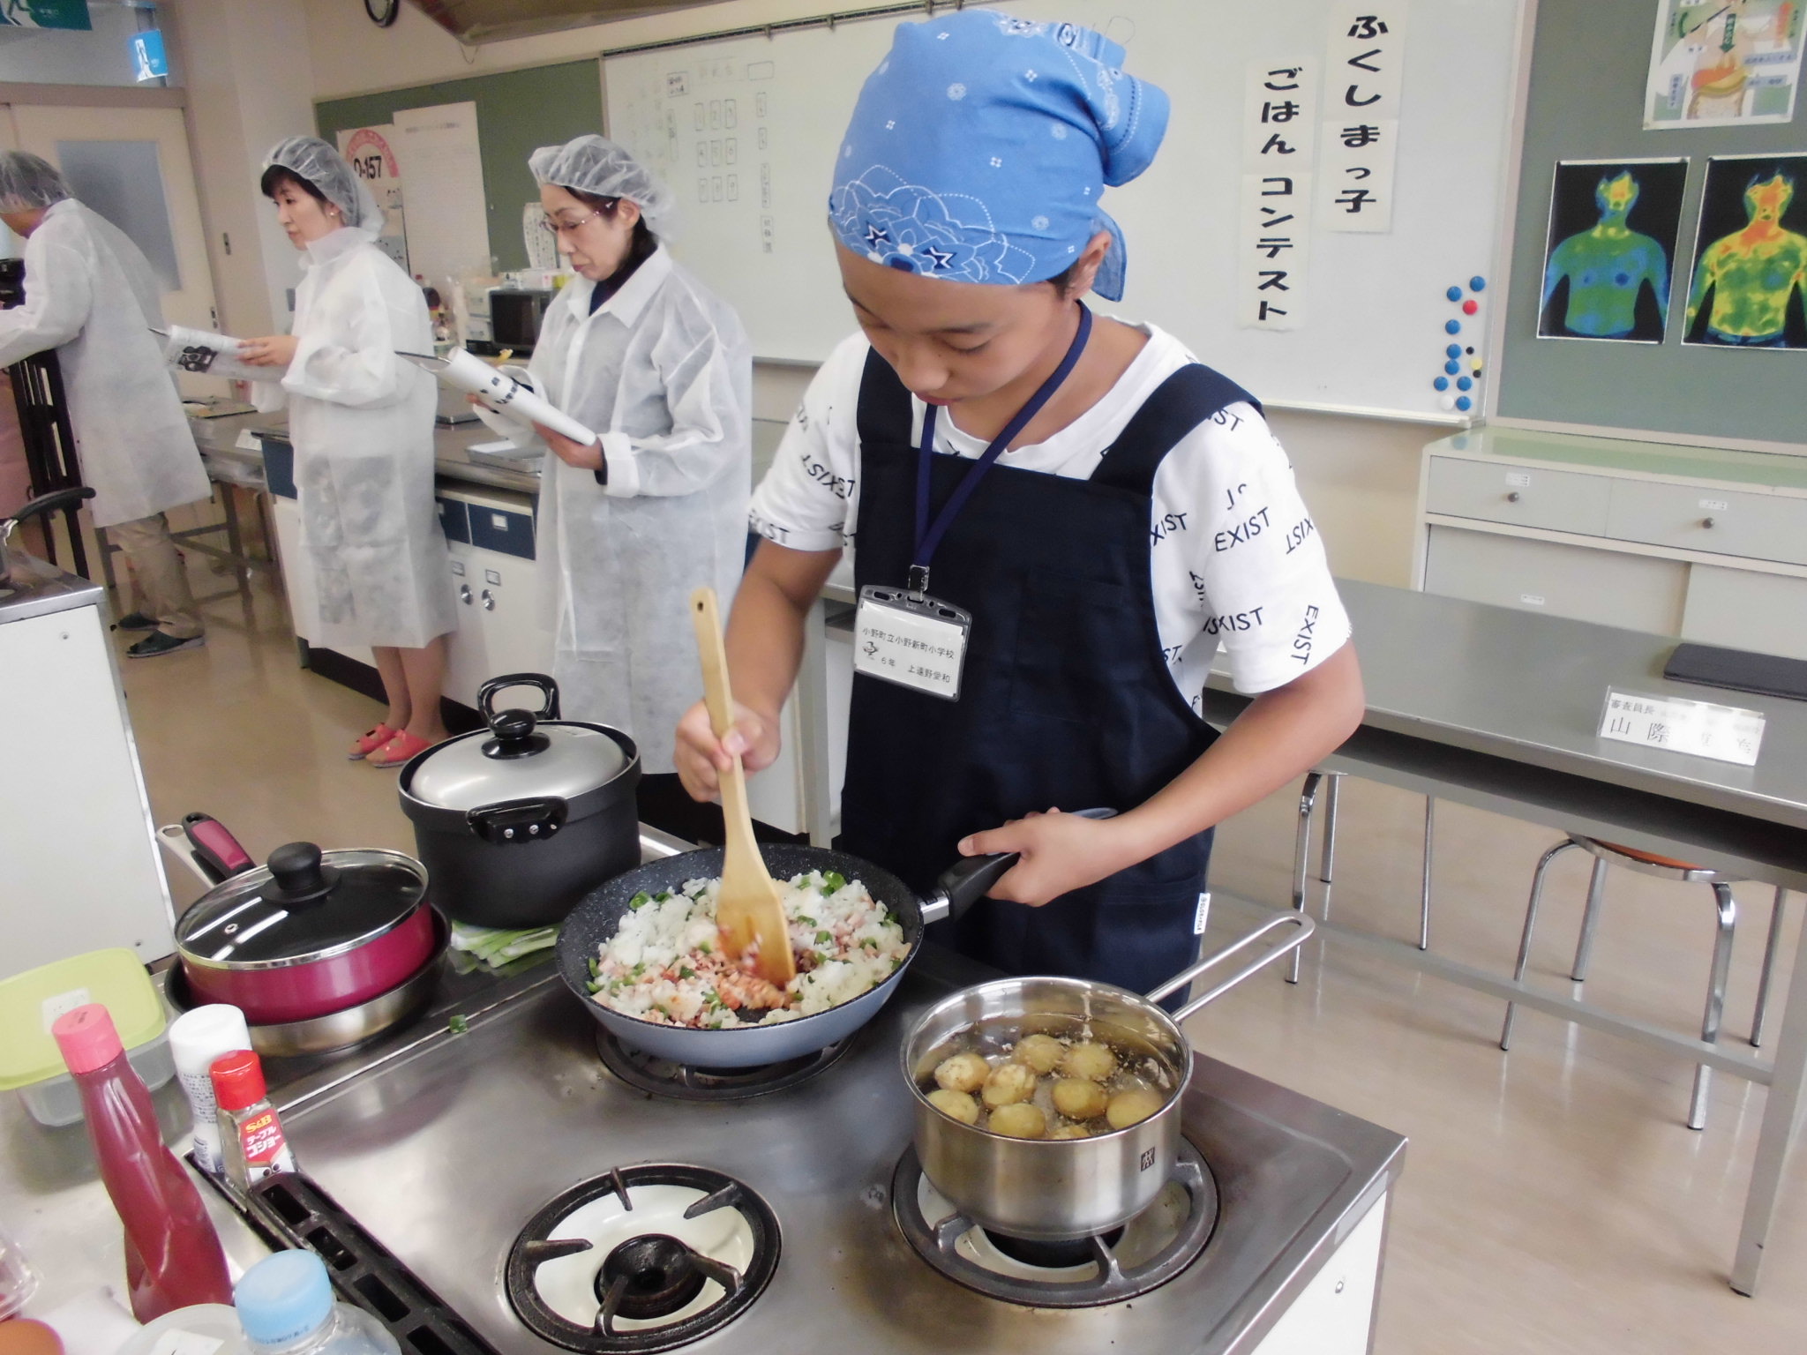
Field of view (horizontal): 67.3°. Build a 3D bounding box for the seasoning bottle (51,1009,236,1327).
[{"bbox_3d":[-0.428,0.270,0.770,0.062,0.198,0.055,-13,22,-28],"label":"seasoning bottle"}]

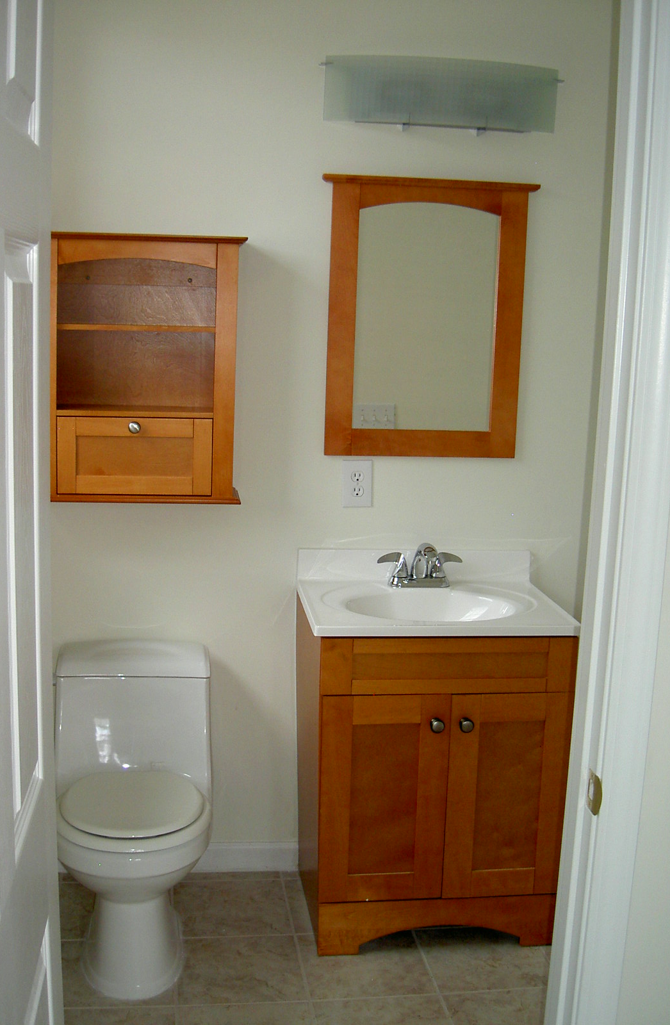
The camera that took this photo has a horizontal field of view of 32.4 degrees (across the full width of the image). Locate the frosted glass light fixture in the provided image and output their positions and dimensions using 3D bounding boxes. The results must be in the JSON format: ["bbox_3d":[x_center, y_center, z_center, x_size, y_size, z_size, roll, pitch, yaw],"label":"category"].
[{"bbox_3d":[0.265,-1.036,2.884,0.620,0.170,0.110,0,10,-8],"label":"frosted glass light fixture"}]

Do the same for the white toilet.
[{"bbox_3d":[-0.489,0.711,2.790,0.392,0.700,0.660,0,10,-8],"label":"white toilet"}]

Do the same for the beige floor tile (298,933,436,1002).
[{"bbox_3d":[0.070,1.081,2.754,0.300,0.010,0.300,0,10,-8],"label":"beige floor tile"}]

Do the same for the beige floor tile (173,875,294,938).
[{"bbox_3d":[-0.265,1.033,3.008,0.300,0.010,0.300,0,10,-8],"label":"beige floor tile"}]

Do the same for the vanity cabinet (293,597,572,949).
[{"bbox_3d":[0.230,0.647,2.983,0.610,0.814,0.465,0,10,-8],"label":"vanity cabinet"}]

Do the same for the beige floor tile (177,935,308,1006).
[{"bbox_3d":[-0.224,1.078,2.714,0.300,0.010,0.300,0,10,-8],"label":"beige floor tile"}]

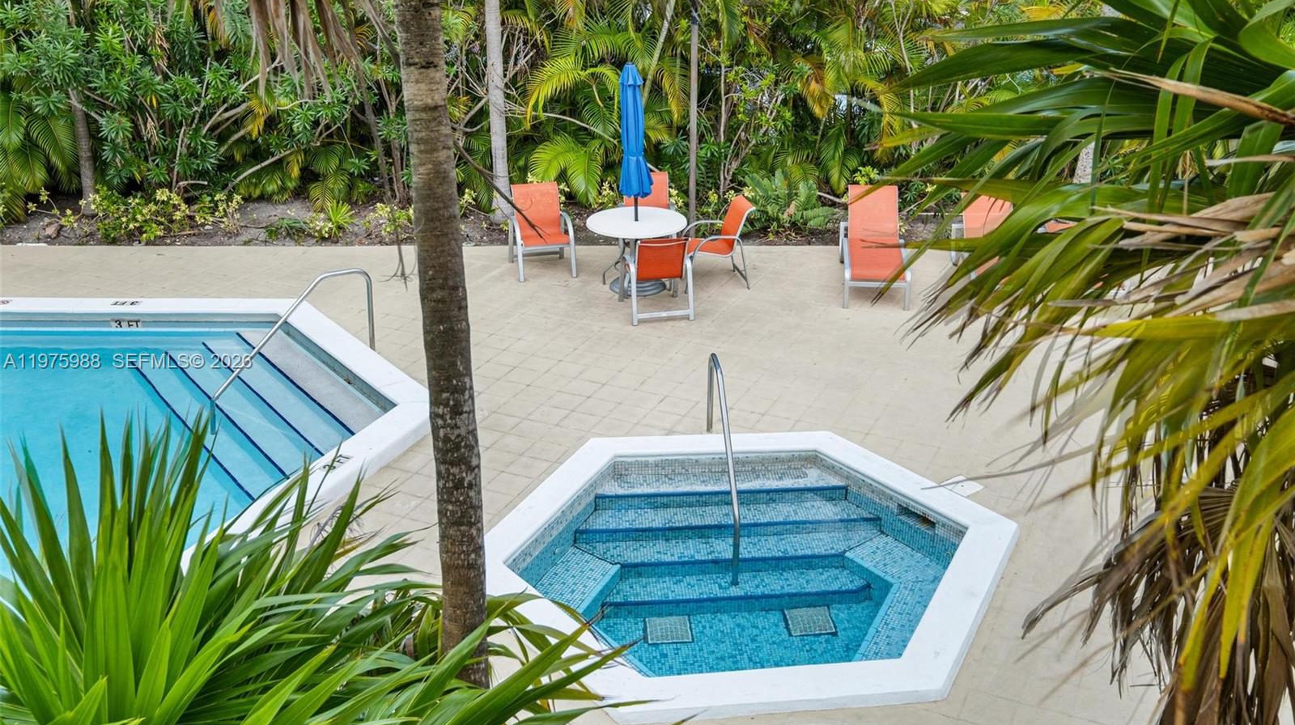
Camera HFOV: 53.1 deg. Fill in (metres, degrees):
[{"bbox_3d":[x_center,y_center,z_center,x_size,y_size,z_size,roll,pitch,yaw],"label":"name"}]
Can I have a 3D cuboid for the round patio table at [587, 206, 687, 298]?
[{"bbox_3d":[-0.106,-1.150,13.741,1.053,0.725,1.053,0,23,0],"label":"round patio table"}]

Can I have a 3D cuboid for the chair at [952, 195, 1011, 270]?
[{"bbox_3d":[3.690,-1.227,13.794,0.656,0.815,1.789,2,24,5],"label":"chair"}]

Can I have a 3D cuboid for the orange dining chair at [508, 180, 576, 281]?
[{"bbox_3d":[-1.170,-1.443,14.206,0.626,0.884,0.755,-6,24,-13],"label":"orange dining chair"}]

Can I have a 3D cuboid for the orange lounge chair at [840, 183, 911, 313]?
[{"bbox_3d":[2.431,-1.261,13.874,0.656,0.815,1.789,3,24,6],"label":"orange lounge chair"}]

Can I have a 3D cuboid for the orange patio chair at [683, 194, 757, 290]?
[{"bbox_3d":[0.720,-1.280,13.829,0.755,0.884,0.626,-5,24,-12],"label":"orange patio chair"}]

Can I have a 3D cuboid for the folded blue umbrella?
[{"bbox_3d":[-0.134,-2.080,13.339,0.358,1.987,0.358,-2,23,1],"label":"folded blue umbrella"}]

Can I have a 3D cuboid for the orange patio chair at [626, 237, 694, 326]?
[{"bbox_3d":[0.092,-0.928,13.015,0.626,0.884,0.755,-6,24,-13],"label":"orange patio chair"}]

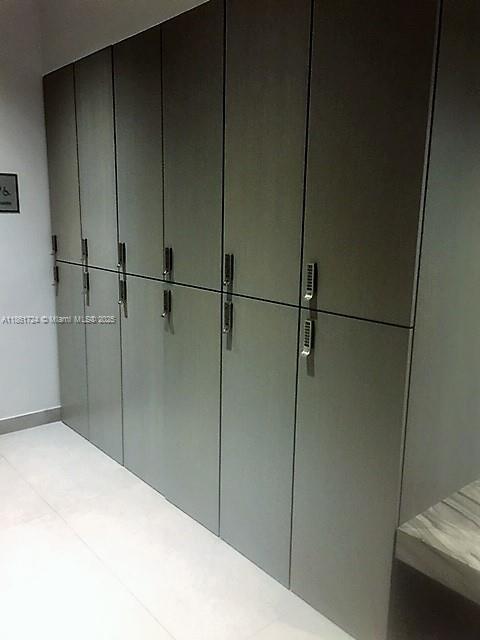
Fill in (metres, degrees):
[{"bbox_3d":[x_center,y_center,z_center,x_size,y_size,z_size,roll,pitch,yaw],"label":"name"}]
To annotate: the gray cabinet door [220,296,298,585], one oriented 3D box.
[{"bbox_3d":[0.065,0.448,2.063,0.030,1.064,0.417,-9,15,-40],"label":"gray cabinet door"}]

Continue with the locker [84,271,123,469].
[{"bbox_3d":[-0.625,0.231,3.207,0.420,1.092,0.435,-8,15,-40],"label":"locker"}]

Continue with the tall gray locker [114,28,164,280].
[{"bbox_3d":[-0.324,-0.776,2.671,0.420,1.100,0.438,-8,15,-40],"label":"tall gray locker"}]

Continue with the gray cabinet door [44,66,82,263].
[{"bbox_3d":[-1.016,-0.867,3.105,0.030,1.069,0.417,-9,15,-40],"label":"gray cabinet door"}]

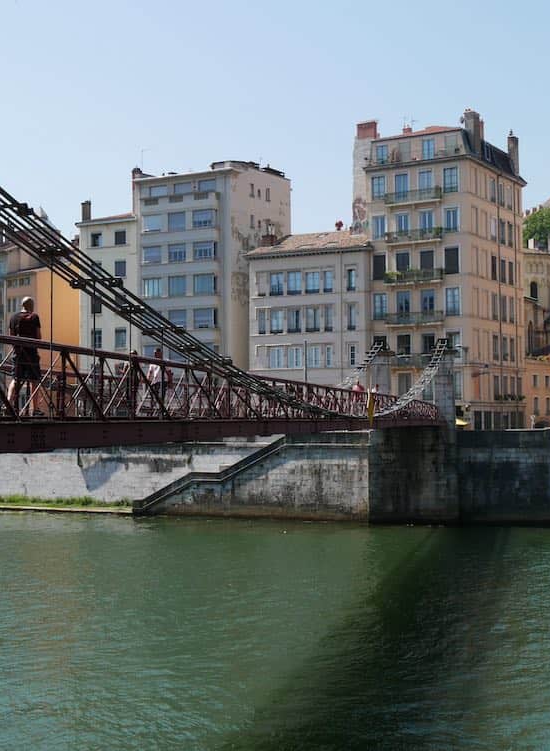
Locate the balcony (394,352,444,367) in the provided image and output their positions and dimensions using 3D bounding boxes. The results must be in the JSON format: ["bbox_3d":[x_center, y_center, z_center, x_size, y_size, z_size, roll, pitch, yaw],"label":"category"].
[{"bbox_3d":[12.442,-1.289,97.608,5.100,1.150,0.800,-2,-3,27],"label":"balcony"}]

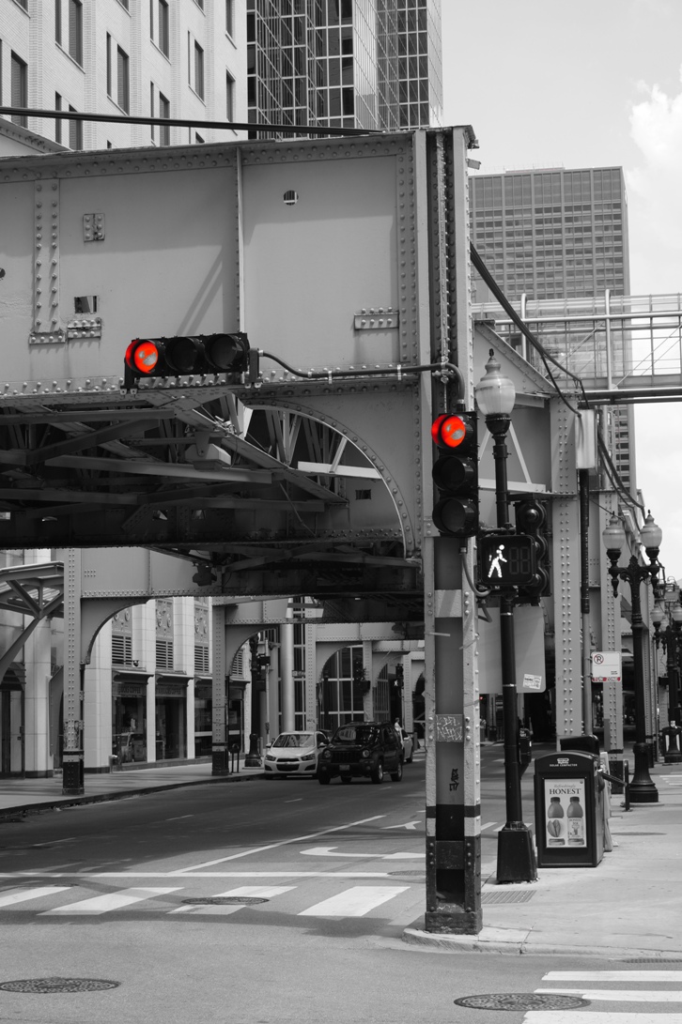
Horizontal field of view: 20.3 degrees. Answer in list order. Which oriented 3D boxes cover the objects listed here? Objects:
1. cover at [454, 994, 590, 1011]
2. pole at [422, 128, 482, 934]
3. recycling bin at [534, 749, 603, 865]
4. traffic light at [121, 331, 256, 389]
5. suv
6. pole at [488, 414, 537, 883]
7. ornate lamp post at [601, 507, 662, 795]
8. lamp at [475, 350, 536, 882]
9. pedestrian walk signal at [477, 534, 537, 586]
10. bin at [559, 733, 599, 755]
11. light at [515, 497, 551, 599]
[{"bbox_3d":[1.124,3.067,11.844,0.840,0.040,0.840,-2,-7,10],"label":"cover"},{"bbox_3d":[0.937,0.074,16.301,0.430,6.840,0.470,-1,-7,10],"label":"pole"},{"bbox_3d":[2.518,3.268,21.000,0.680,1.260,0.650,-2,-7,11],"label":"recycling bin"},{"bbox_3d":[-1.282,-1.280,16.100,1.080,0.420,0.420,-2,-7,10],"label":"traffic light"},{"bbox_3d":[0.589,7.162,56.812,1.820,1.800,4.430,-2,-7,10],"label":"suv"},{"bbox_3d":[1.726,1.349,19.719,0.380,4.800,0.380,-3,-7,10],"label":"pole"},{"bbox_3d":[5.923,2.832,38.014,1.180,5.740,0.580,-2,-7,10],"label":"ornate lamp post"},{"bbox_3d":[1.714,1.011,19.757,0.400,5.480,0.400,-3,-7,10],"label":"lamp"},{"bbox_3d":[1.448,0.421,16.500,0.460,0.440,0.220,-2,-7,11],"label":"pedestrian walk signal"},{"bbox_3d":[2.913,3.378,23.162,0.520,1.360,0.560,-2,-7,10],"label":"bin"},{"bbox_3d":[2.022,0.384,20.000,0.370,1.070,0.400,-2,-7,10],"label":"light"}]

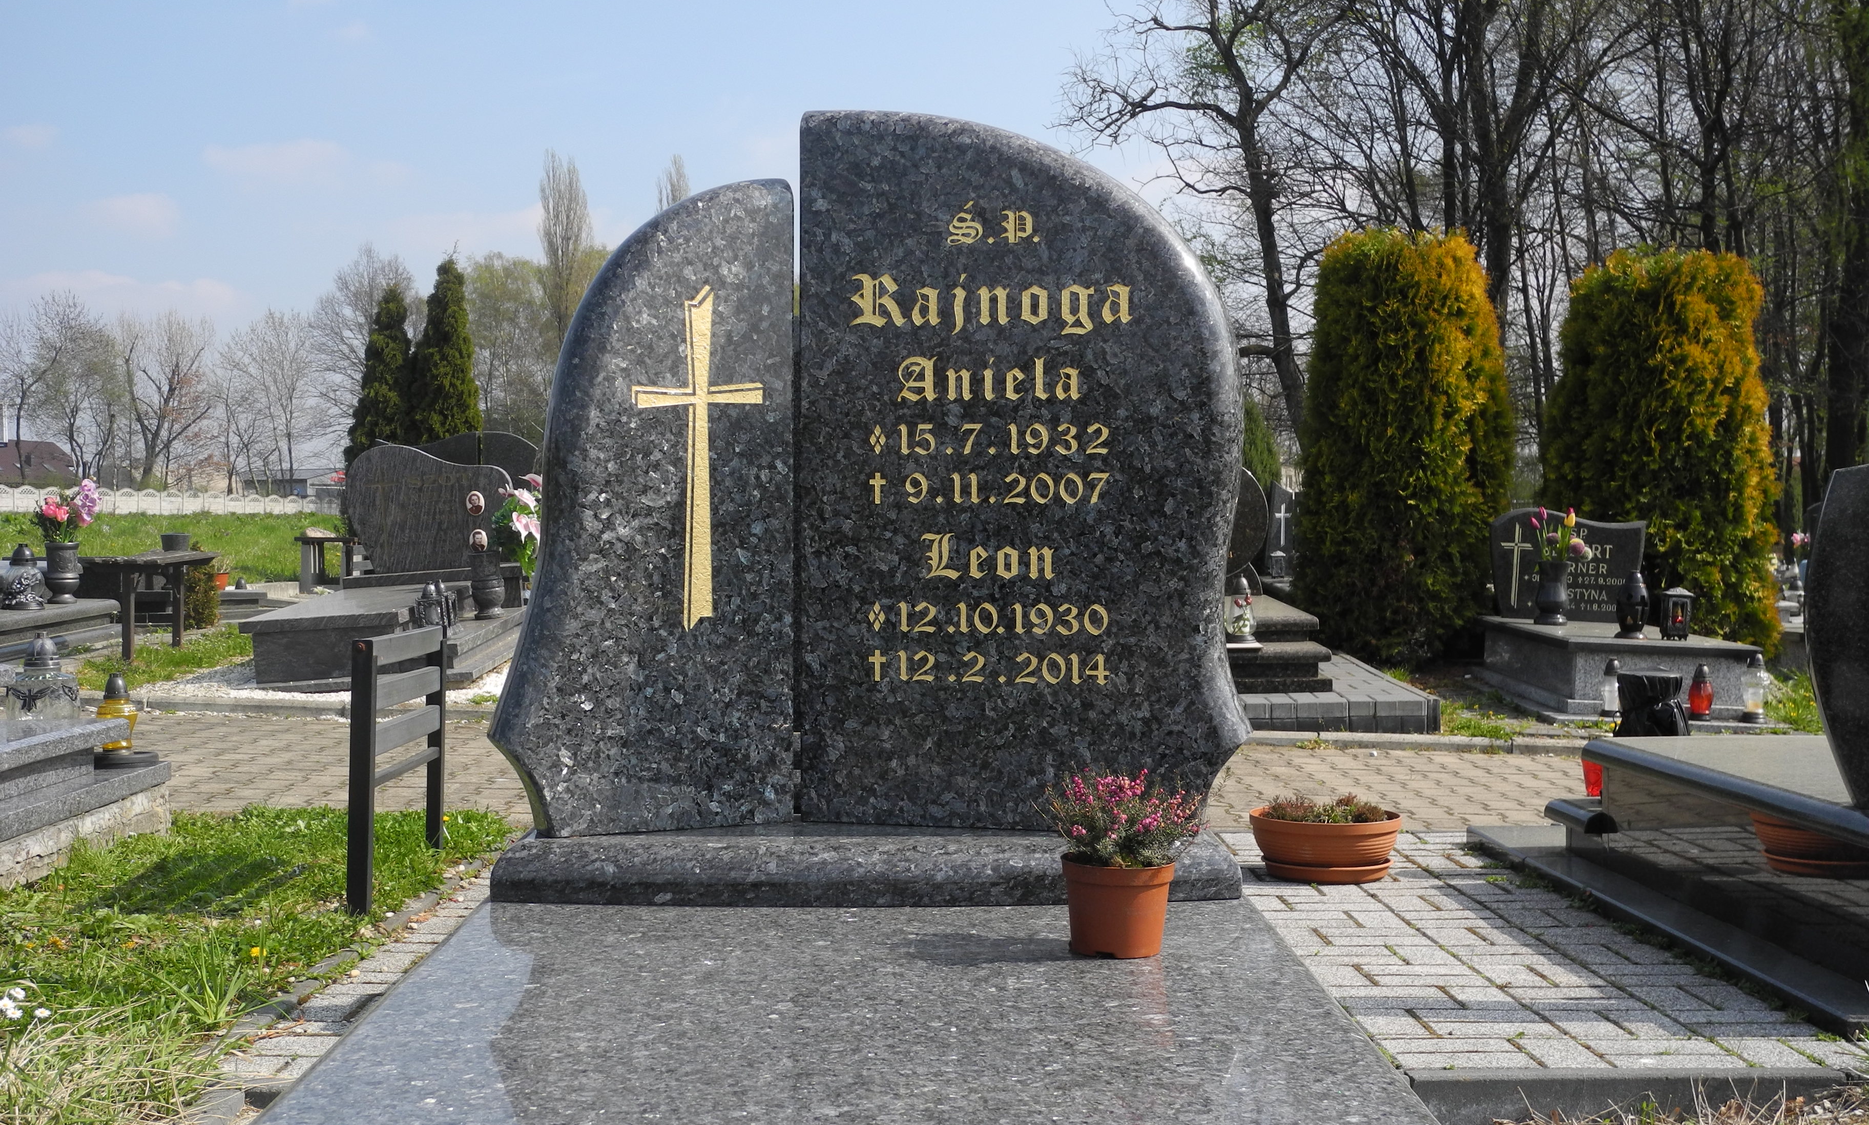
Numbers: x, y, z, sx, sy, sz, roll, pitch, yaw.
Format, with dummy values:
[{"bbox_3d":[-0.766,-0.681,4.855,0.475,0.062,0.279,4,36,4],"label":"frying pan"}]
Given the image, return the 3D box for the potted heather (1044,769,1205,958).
[{"bbox_3d":[0.287,0.449,3.372,0.240,0.275,0.235,0,1,-1],"label":"potted heather"}]

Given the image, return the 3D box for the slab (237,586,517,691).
[{"bbox_3d":[-2.305,0.315,9.600,0.890,0.290,2.000,-4,2,-4],"label":"slab"}]

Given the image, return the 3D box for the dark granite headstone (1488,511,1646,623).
[{"bbox_3d":[3.178,0.012,11.100,0.775,0.560,0.100,2,1,5],"label":"dark granite headstone"}]

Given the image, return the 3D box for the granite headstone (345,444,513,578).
[{"bbox_3d":[-2.461,-0.267,10.800,0.790,0.610,0.100,-4,1,-10],"label":"granite headstone"}]

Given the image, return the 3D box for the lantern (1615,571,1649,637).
[{"bbox_3d":[3.118,0.183,9.900,0.157,0.305,0.157,0,1,5],"label":"lantern"}]

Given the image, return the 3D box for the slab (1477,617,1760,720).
[{"bbox_3d":[3.125,0.478,10.250,0.810,0.310,2.050,2,1,4],"label":"slab"}]

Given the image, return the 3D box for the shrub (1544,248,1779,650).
[{"bbox_3d":[4.369,-0.627,13.300,1.410,2.550,1.300,0,1,0],"label":"shrub"}]

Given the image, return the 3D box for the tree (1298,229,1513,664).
[{"bbox_3d":[2.765,-0.682,13.000,1.250,2.580,1.200,0,1,0],"label":"tree"}]

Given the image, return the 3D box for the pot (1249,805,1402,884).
[{"bbox_3d":[0.963,0.687,5.474,0.375,0.155,0.375,0,1,0],"label":"pot"}]

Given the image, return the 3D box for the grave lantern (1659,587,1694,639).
[{"bbox_3d":[3.304,0.227,9.850,0.140,0.235,0.140,1,1,9],"label":"grave lantern"}]

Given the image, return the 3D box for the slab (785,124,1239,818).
[{"bbox_3d":[0.158,-0.174,3.967,0.800,1.295,0.100,0,1,14],"label":"slab"}]

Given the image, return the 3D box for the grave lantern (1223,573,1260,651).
[{"bbox_3d":[1.333,0.218,9.600,0.150,0.335,0.150,0,1,6],"label":"grave lantern"}]

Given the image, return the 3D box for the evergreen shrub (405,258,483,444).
[{"bbox_3d":[-3.530,-0.934,16.000,0.640,2.500,0.640,0,1,0],"label":"evergreen shrub"}]

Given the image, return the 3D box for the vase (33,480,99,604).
[{"bbox_3d":[-4.082,-0.096,10.400,0.310,0.580,0.280,0,1,-23],"label":"vase"}]

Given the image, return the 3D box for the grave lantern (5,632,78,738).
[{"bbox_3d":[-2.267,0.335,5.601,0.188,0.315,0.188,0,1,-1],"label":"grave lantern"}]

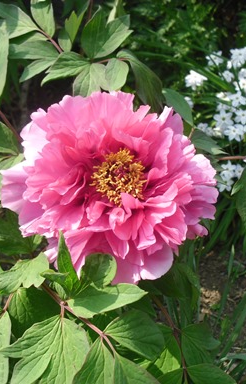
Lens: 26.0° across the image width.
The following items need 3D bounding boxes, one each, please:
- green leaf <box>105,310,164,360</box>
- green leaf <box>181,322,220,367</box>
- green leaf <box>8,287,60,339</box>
[{"bbox_3d":[0.013,0.137,0.522,0.061,0.014,0.042,18,62,0],"label":"green leaf"},{"bbox_3d":[0.096,0.189,0.660,0.052,0.014,0.045,36,67,10],"label":"green leaf"},{"bbox_3d":[-0.092,0.118,0.515,0.051,0.015,0.055,-10,79,-6],"label":"green leaf"}]

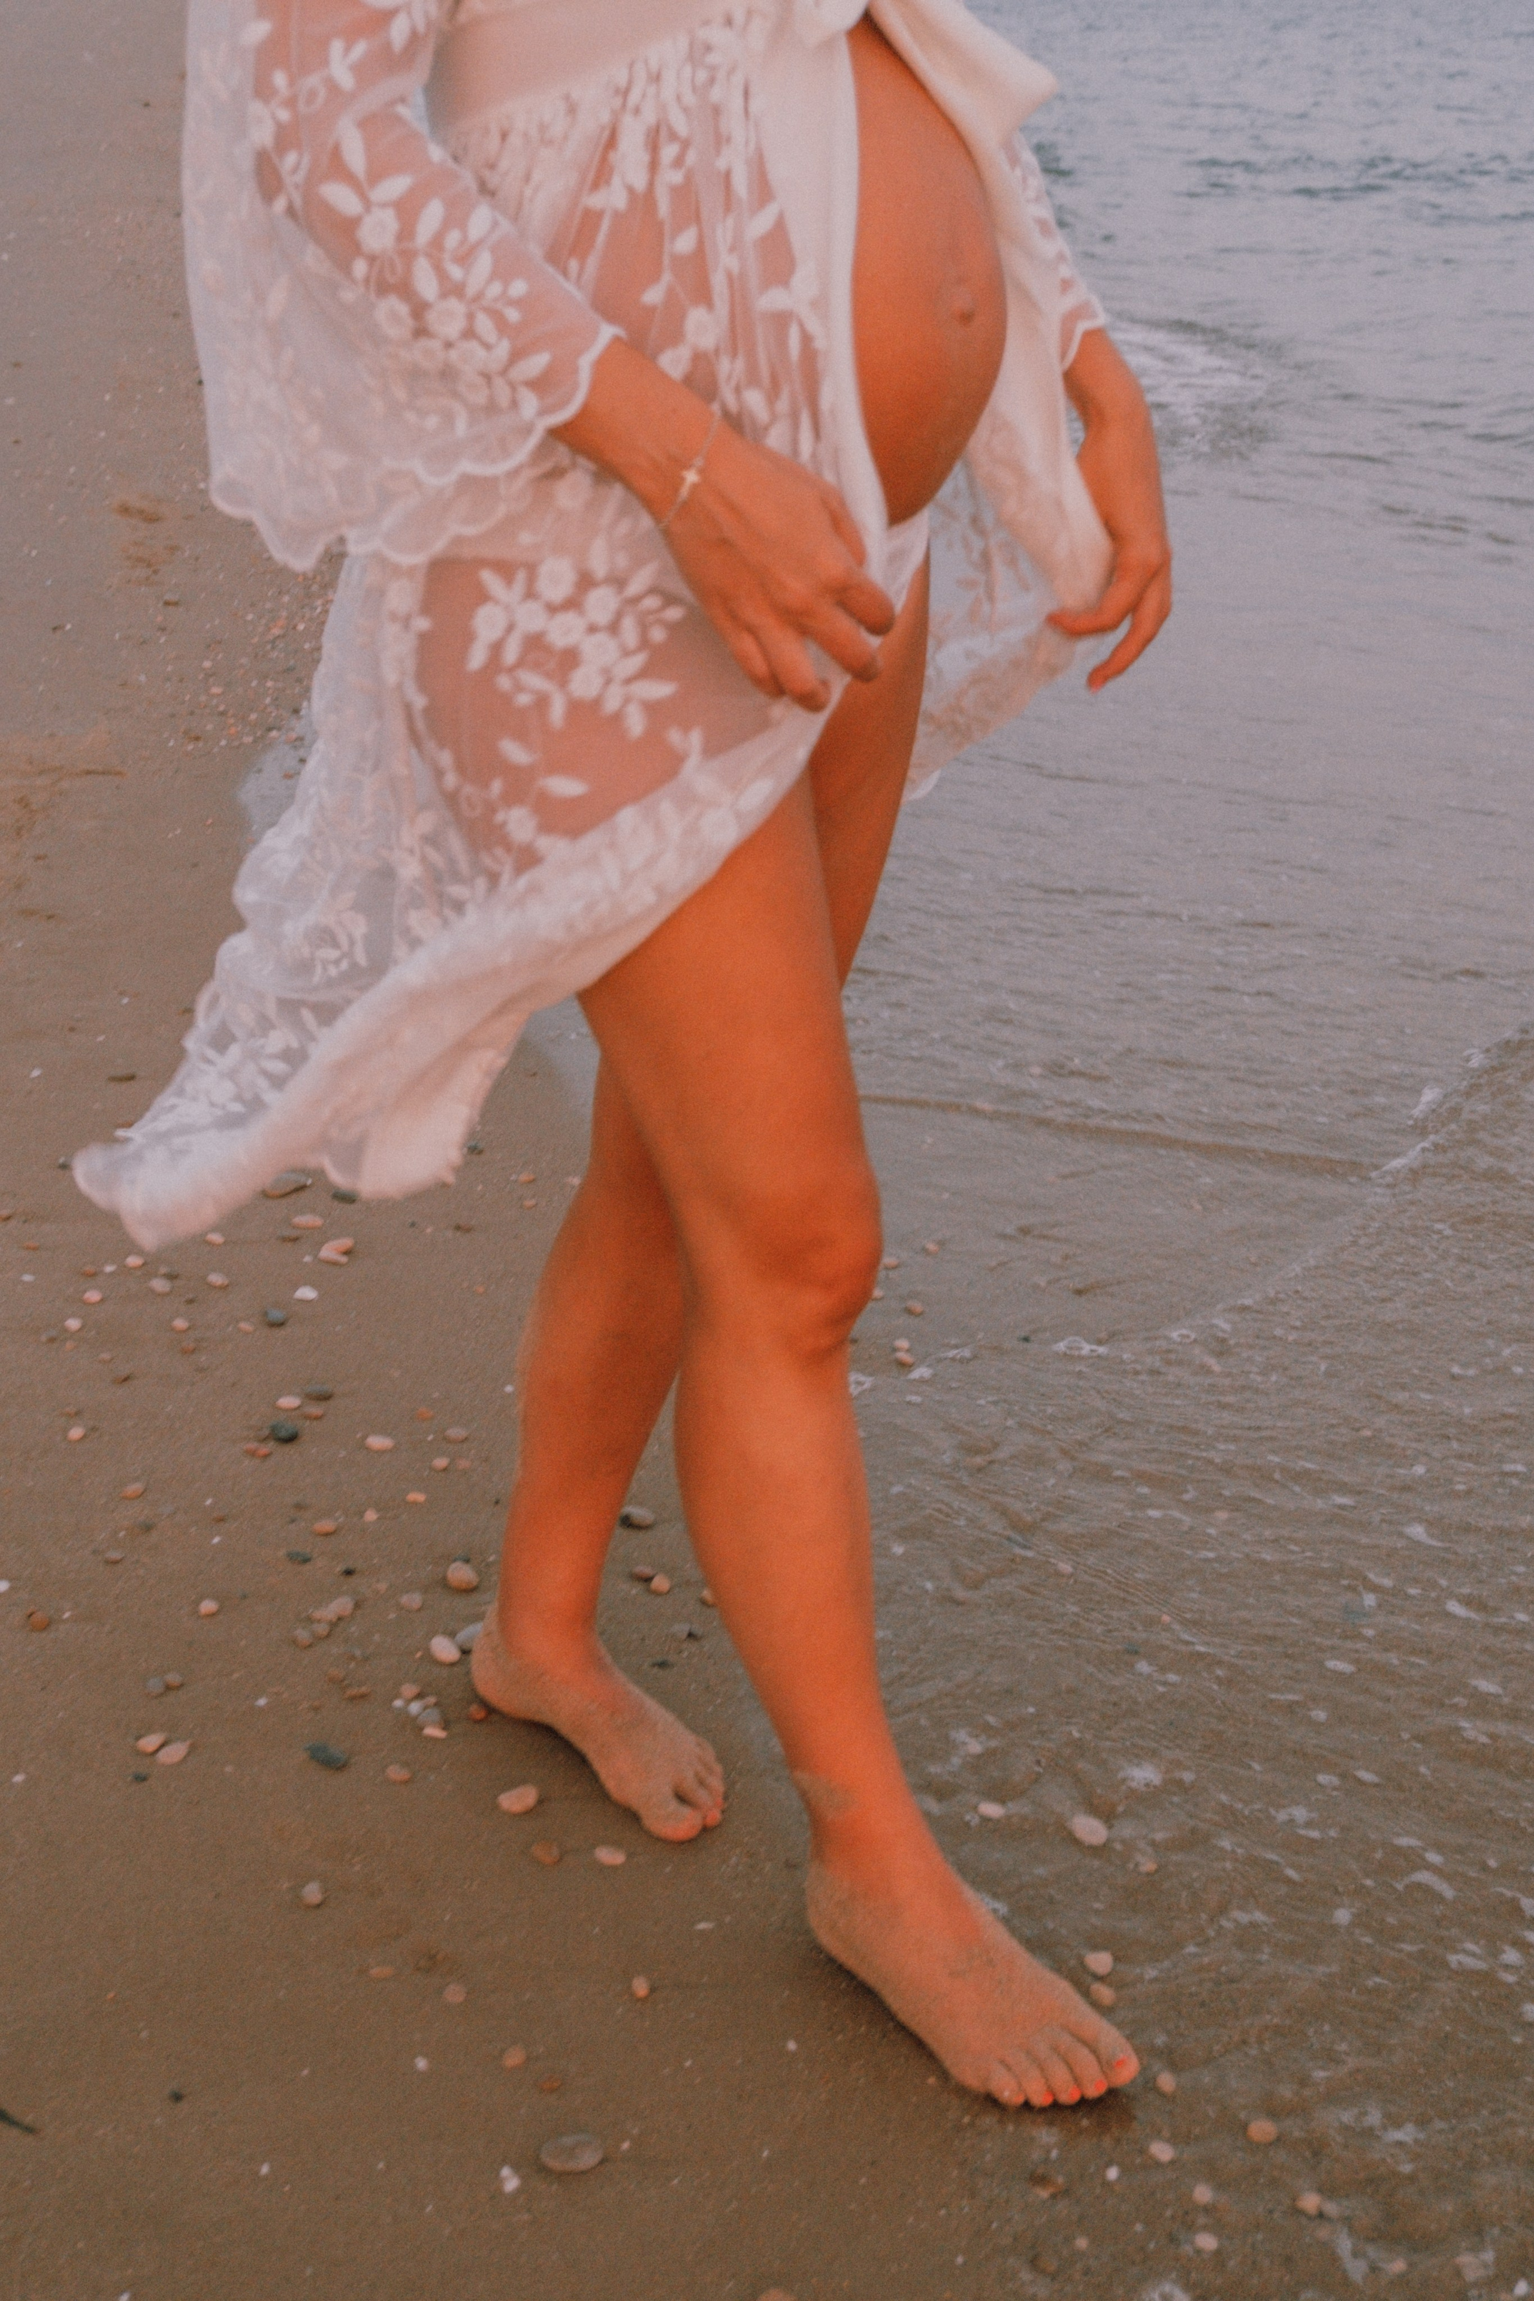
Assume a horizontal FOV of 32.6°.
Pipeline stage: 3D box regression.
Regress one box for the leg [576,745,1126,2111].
[{"bbox_3d":[0.040,0.159,1.418,0.394,0.769,0.180,20,32,35],"label":"leg"}]

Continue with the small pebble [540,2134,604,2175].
[{"bbox_3d":[-0.109,0.560,1.461,0.035,0.013,0.025,-5,27,-11],"label":"small pebble"}]

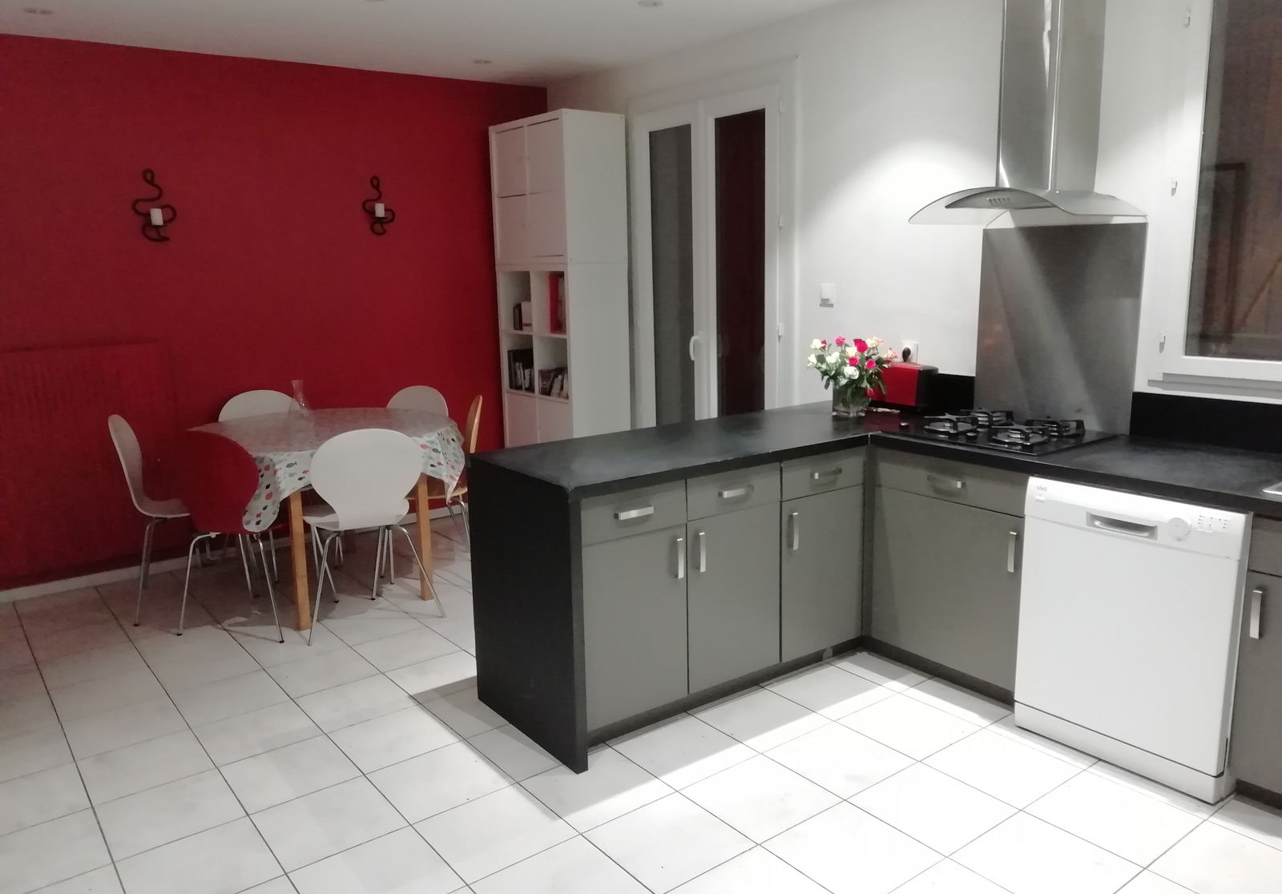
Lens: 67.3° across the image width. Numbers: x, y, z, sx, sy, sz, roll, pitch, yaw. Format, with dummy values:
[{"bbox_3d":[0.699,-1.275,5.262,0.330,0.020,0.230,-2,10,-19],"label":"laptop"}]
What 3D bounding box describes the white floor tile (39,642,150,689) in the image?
[{"bbox_3d":[-2.154,0.856,3.786,0.331,0.010,0.331,-9,14,-36],"label":"white floor tile"}]

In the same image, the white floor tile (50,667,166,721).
[{"bbox_3d":[-1.950,0.898,3.526,0.333,0.010,0.333,-9,14,-36],"label":"white floor tile"}]

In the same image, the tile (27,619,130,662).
[{"bbox_3d":[-2.359,0.811,4.040,0.331,0.010,0.331,-9,14,-36],"label":"tile"}]

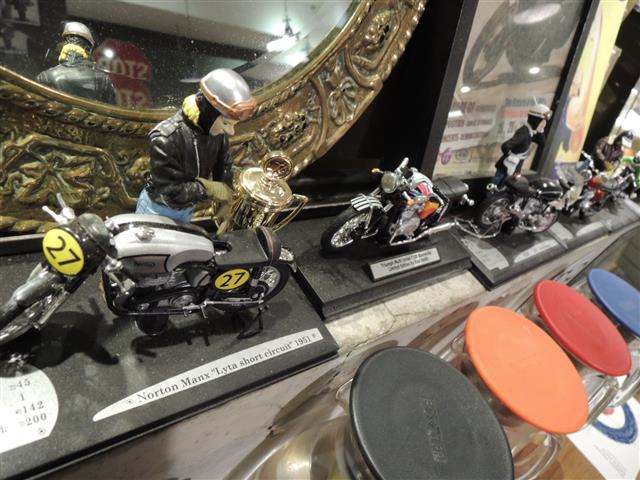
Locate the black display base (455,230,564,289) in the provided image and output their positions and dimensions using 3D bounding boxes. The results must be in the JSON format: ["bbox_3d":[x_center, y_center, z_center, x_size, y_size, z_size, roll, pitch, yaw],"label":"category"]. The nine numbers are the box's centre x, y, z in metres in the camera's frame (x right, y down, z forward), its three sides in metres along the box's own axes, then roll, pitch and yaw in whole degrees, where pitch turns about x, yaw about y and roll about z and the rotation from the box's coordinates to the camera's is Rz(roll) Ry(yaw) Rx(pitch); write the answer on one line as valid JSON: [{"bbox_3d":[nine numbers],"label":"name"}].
[{"bbox_3d":[0.230,-0.008,0.563,0.220,0.014,0.108,-9,54,-43],"label":"black display base"}]

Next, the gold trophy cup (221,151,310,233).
[{"bbox_3d":[-0.040,-0.029,0.316,0.061,0.071,0.044,15,41,-20],"label":"gold trophy cup"}]

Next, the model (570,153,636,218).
[{"bbox_3d":[0.421,-0.071,0.696,0.182,0.090,0.066,-9,54,-43],"label":"model"}]

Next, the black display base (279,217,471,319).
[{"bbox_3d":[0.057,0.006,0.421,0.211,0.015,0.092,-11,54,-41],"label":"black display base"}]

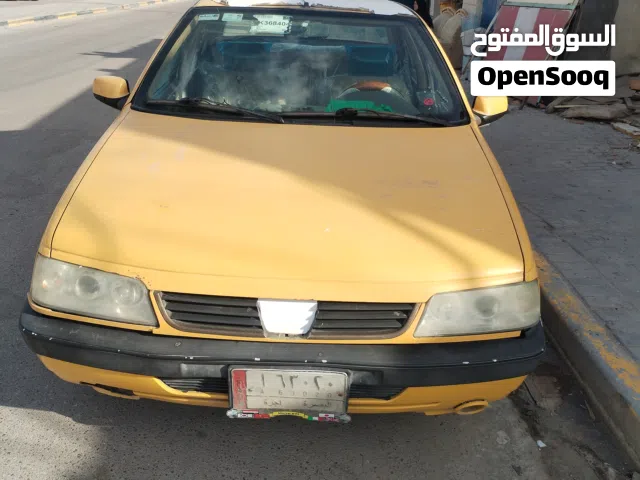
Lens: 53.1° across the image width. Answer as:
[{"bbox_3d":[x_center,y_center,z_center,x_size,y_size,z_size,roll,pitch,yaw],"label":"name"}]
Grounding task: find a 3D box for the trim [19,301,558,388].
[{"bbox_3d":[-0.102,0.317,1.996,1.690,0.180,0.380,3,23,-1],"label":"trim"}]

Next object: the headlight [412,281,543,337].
[{"bbox_3d":[0.501,0.218,1.982,0.445,0.155,0.210,-2,24,-11],"label":"headlight"}]

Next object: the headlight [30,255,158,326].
[{"bbox_3d":[-0.693,0.161,1.954,0.445,0.155,0.210,7,24,9],"label":"headlight"}]

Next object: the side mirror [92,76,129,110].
[{"bbox_3d":[-0.964,-0.708,3.016,0.190,0.145,0.125,3,23,-1],"label":"side mirror"}]

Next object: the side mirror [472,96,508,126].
[{"bbox_3d":[0.803,-0.623,3.058,0.190,0.145,0.125,3,23,-1],"label":"side mirror"}]

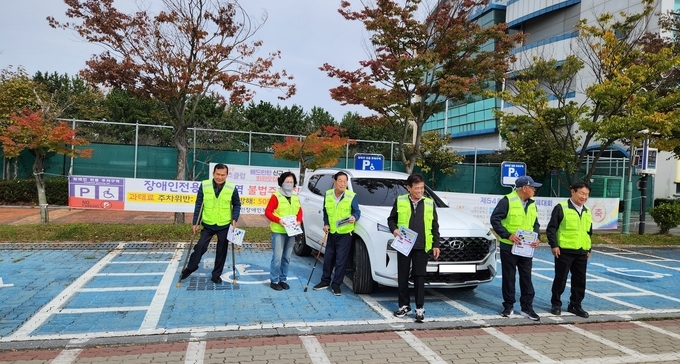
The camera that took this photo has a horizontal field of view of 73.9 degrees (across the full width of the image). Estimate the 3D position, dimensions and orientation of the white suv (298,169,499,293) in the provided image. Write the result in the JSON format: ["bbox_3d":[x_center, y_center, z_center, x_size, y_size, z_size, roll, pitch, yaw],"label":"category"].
[{"bbox_3d":[0.601,0.644,7.711,1.930,1.700,4.780,2,1,-20],"label":"white suv"}]

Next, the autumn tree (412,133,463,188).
[{"bbox_3d":[3.690,-0.230,17.484,2.050,3.300,1.900,2,1,-16],"label":"autumn tree"}]

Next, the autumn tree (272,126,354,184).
[{"bbox_3d":[-0.726,-0.121,12.171,2.200,2.850,2.000,2,1,-16],"label":"autumn tree"}]

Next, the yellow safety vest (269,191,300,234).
[{"bbox_3d":[-0.741,0.419,6.201,0.410,0.590,0.270,2,1,-25],"label":"yellow safety vest"}]

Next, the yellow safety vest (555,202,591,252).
[{"bbox_3d":[2.939,0.551,5.657,0.430,0.620,0.290,3,1,-2],"label":"yellow safety vest"}]

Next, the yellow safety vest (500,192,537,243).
[{"bbox_3d":[2.173,0.433,5.470,0.440,0.640,0.290,2,1,-12],"label":"yellow safety vest"}]

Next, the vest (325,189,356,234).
[{"bbox_3d":[0.014,0.404,6.193,0.420,0.620,0.270,3,1,15],"label":"vest"}]

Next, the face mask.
[{"bbox_3d":[-0.703,0.108,6.110,0.160,0.180,0.120,2,1,-15],"label":"face mask"}]

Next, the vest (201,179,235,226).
[{"bbox_3d":[-1.743,0.301,6.469,0.460,0.660,0.280,2,1,-11],"label":"vest"}]

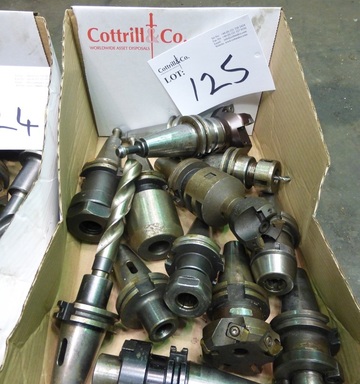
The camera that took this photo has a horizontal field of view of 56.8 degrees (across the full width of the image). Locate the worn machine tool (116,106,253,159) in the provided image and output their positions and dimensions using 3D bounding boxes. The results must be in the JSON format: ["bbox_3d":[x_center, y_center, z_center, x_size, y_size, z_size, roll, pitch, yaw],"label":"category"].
[{"bbox_3d":[0.008,-0.069,0.454,0.208,0.064,0.064,-15,49,-37],"label":"worn machine tool"}]

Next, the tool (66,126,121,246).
[{"bbox_3d":[-0.099,-0.024,0.453,0.065,0.065,0.192,2,47,0],"label":"tool"}]

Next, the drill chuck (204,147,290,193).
[{"bbox_3d":[0.073,-0.029,0.464,0.162,0.064,0.064,11,47,31],"label":"drill chuck"}]

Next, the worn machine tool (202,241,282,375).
[{"bbox_3d":[0.061,0.109,0.355,0.073,0.073,0.130,6,38,3],"label":"worn machine tool"}]

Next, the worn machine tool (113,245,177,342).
[{"bbox_3d":[-0.043,0.103,0.358,0.064,0.064,0.119,-22,38,-19],"label":"worn machine tool"}]

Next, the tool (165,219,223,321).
[{"bbox_3d":[0.019,0.073,0.376,0.064,0.064,0.136,9,28,6],"label":"tool"}]

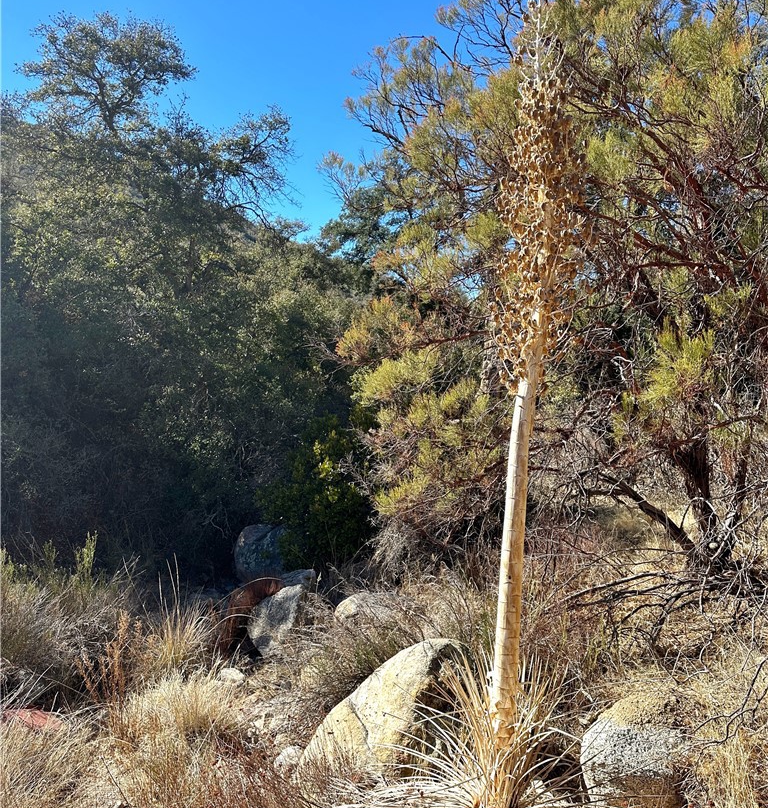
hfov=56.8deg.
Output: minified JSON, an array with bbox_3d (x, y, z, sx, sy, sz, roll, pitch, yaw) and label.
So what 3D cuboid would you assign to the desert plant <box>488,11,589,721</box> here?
[{"bbox_3d":[0.598,-0.107,2.750,0.375,2.860,0.360,3,0,0],"label":"desert plant"}]

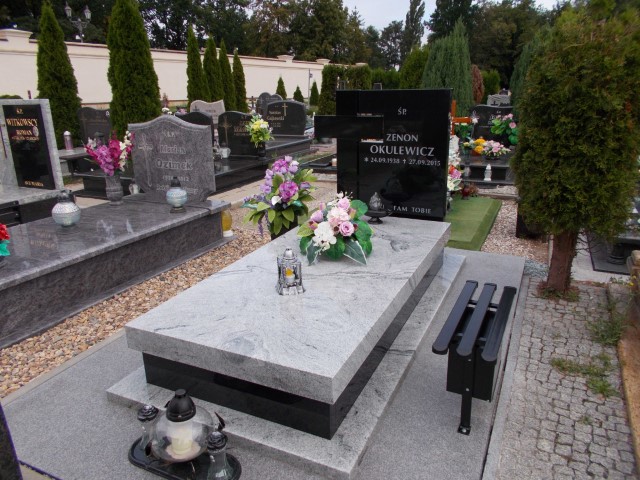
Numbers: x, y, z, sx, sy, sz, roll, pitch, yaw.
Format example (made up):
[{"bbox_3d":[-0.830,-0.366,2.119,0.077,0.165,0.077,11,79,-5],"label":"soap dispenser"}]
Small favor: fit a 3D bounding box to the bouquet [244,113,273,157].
[{"bbox_3d":[-1.078,-1.835,8.421,0.470,0.747,0.420,7,20,25],"label":"bouquet"}]

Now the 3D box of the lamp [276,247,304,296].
[{"bbox_3d":[-0.146,0.152,2.431,0.128,0.233,0.128,7,20,25],"label":"lamp"}]

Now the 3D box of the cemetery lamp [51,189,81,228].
[{"bbox_3d":[-2.006,-0.268,3.848,0.220,0.308,0.220,7,20,25],"label":"cemetery lamp"}]

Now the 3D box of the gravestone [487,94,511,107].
[{"bbox_3d":[5.799,-4.335,15.614,0.770,0.750,0.110,7,20,25],"label":"gravestone"}]

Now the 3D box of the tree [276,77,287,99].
[{"bbox_3d":[-2.156,-8.320,26.773,0.650,1.490,0.650,-2,18,1],"label":"tree"}]

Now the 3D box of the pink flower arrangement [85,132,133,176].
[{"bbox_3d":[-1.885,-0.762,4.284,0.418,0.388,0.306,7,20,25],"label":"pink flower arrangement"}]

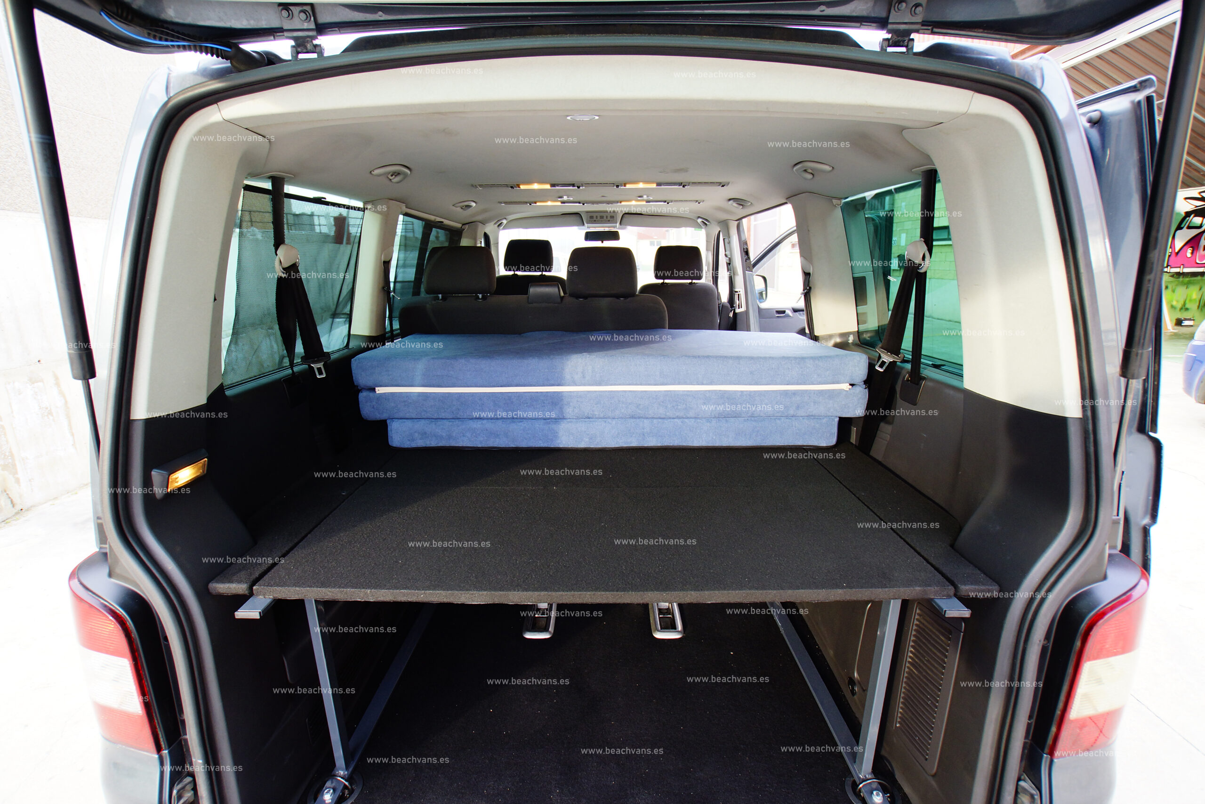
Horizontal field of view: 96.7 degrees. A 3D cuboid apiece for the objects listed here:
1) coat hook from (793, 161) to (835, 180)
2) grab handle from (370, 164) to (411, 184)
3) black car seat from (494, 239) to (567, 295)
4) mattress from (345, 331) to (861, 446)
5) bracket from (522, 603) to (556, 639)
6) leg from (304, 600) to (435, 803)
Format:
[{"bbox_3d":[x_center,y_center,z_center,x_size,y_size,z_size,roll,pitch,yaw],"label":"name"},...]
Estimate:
[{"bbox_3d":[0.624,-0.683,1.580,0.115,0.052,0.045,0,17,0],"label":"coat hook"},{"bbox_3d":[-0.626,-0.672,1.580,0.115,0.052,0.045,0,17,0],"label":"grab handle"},{"bbox_3d":[-0.454,-0.529,3.663,0.520,1.100,0.700,0,15,0],"label":"black car seat"},{"bbox_3d":[0.026,-0.069,1.893,1.540,0.295,0.570,0,15,0],"label":"mattress"},{"bbox_3d":[-0.185,0.632,1.630,0.088,0.025,0.220,0,15,0],"label":"bracket"},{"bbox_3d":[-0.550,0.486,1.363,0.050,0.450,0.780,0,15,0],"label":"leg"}]

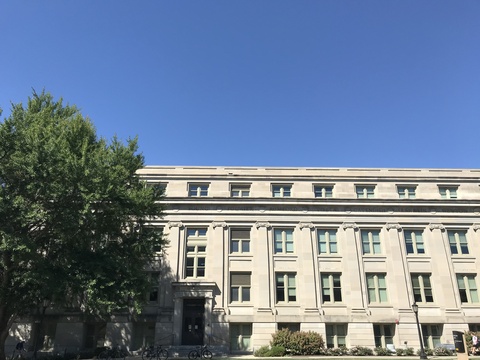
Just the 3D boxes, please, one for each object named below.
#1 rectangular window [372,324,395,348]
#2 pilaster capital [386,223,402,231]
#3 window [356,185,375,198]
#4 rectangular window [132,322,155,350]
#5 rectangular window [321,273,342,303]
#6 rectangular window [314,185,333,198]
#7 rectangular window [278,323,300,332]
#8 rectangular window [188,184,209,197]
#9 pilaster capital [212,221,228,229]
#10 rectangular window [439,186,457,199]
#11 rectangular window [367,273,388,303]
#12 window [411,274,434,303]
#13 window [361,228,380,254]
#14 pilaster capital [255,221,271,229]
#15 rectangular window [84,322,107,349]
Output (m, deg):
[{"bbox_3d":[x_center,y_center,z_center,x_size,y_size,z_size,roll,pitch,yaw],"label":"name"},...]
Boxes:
[{"bbox_3d":[12.700,13.858,34.369,1.900,2.150,0.200,1,-22,-1],"label":"rectangular window"},{"bbox_3d":[13.063,3.935,32.848,1.110,0.570,0.450,0,-20,0],"label":"pilaster capital"},{"bbox_3d":[12.833,1.278,39.707,1.820,1.610,0.200,1,-22,-1],"label":"window"},{"bbox_3d":[-7.433,12.060,29.963,1.460,1.990,0.250,0,-20,0],"label":"rectangular window"},{"bbox_3d":[8.477,9.988,35.981,1.930,2.750,0.200,1,-22,-1],"label":"rectangular window"},{"bbox_3d":[7.872,1.038,36.375,1.791,1.292,0.300,1,-22,-1],"label":"rectangular window"},{"bbox_3d":[4.016,12.764,31.631,1.860,2.101,0.300,1,-22,-1],"label":"rectangular window"},{"bbox_3d":[-3.680,0.932,34.504,1.530,1.030,0.250,0,-20,0],"label":"rectangular window"},{"bbox_3d":[-1.797,3.987,34.469,1.292,0.663,0.400,1,-22,-1],"label":"pilaster capital"},{"bbox_3d":[19.683,1.144,36.643,1.791,1.292,0.300,1,-22,-1],"label":"rectangular window"},{"bbox_3d":[12.762,10.042,36.047,1.930,2.760,0.200,1,-22,-1],"label":"rectangular window"},{"bbox_3d":[14.784,8.789,31.487,1.520,2.240,0.250,0,-20,0],"label":"window"},{"bbox_3d":[11.824,5.509,34.709,1.774,2.256,0.300,1,-22,-1],"label":"window"},{"bbox_3d":[2.206,4.371,37.727,1.450,0.740,0.450,1,-22,-1],"label":"pilaster capital"},{"bbox_3d":[-12.640,13.546,33.970,1.900,2.130,0.200,1,-22,-1],"label":"rectangular window"}]

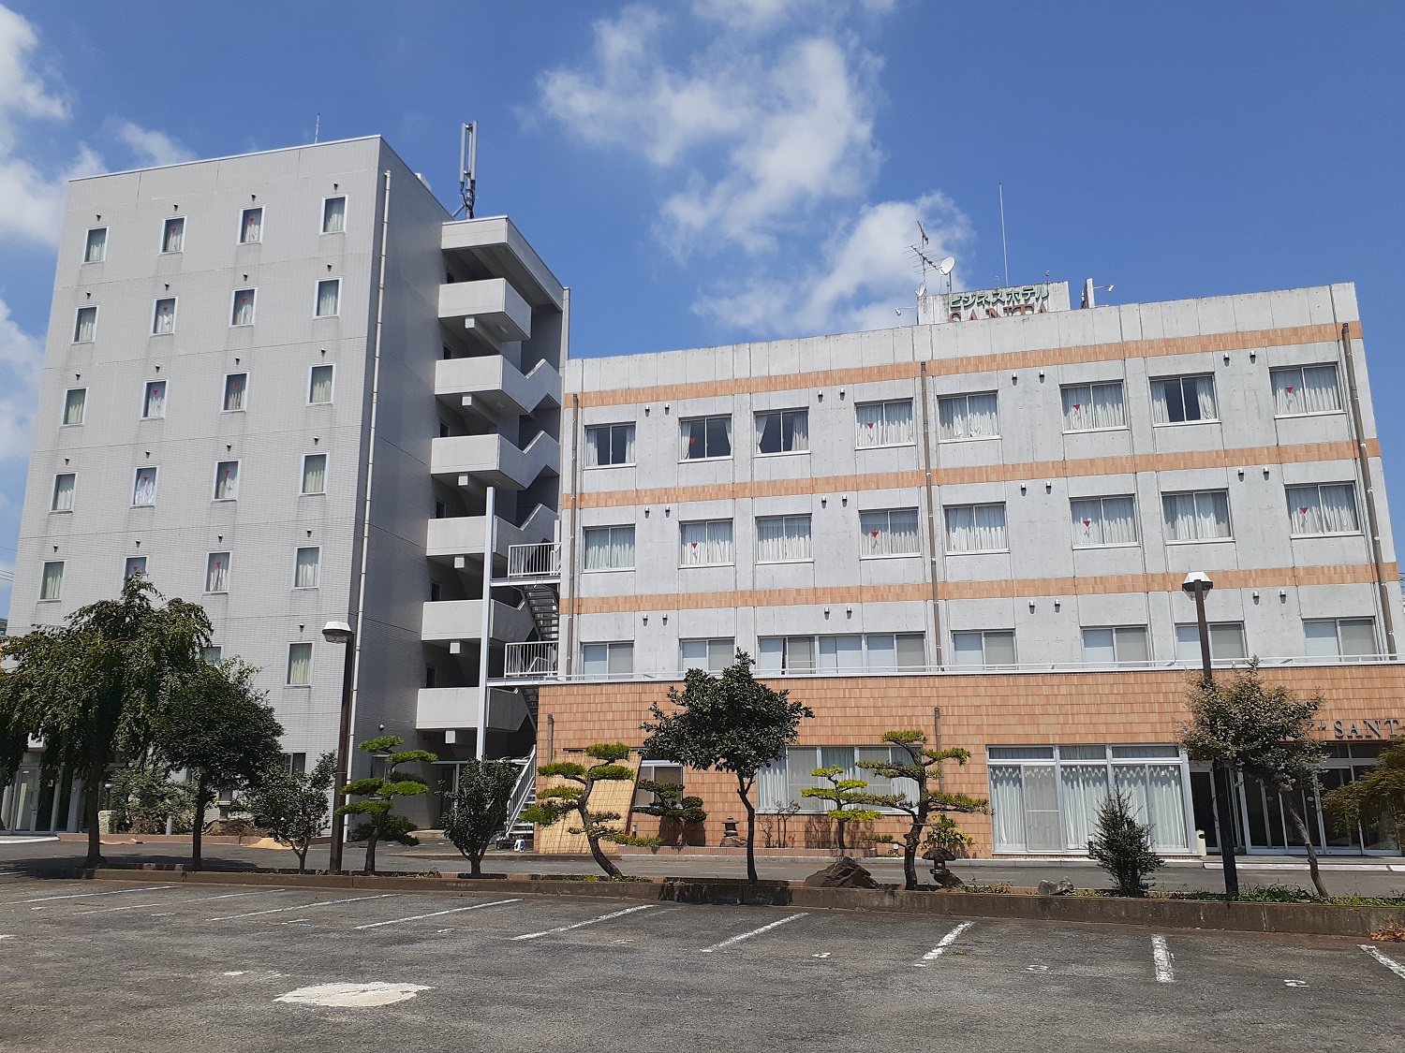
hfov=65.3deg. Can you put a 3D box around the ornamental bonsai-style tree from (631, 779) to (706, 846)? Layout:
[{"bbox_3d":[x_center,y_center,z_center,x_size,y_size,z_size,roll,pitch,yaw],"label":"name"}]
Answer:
[{"bbox_3d":[-0.836,7.110,27.272,1.897,1.639,1.366,-3,-14,13],"label":"ornamental bonsai-style tree"}]

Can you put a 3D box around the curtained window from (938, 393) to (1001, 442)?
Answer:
[{"bbox_3d":[7.102,-2.921,29.194,1.564,1.304,0.150,-3,-14,13],"label":"curtained window"}]

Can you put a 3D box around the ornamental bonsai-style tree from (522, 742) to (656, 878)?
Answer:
[{"bbox_3d":[-2.016,5.001,19.263,2.301,2.260,1.956,-3,-14,14],"label":"ornamental bonsai-style tree"}]

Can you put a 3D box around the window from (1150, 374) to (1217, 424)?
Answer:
[{"bbox_3d":[12.355,-3.238,28.095,1.591,1.345,0.150,-3,-14,14],"label":"window"}]

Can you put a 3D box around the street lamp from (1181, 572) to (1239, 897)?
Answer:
[{"bbox_3d":[7.653,3.026,16.398,0.500,4.779,0.620,-6,-15,24],"label":"street lamp"}]

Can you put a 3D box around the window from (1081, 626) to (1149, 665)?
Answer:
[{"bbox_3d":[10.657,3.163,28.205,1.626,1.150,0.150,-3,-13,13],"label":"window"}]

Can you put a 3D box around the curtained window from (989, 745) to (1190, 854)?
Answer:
[{"bbox_3d":[9.002,6.381,25.634,4.397,2.494,0.150,-3,-13,13],"label":"curtained window"}]

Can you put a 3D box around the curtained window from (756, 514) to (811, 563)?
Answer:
[{"bbox_3d":[2.243,0.363,29.870,1.577,1.348,0.150,-3,-14,14],"label":"curtained window"}]

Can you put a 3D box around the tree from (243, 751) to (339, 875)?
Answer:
[{"bbox_3d":[-7.853,5.466,20.877,1.690,2.207,1.605,-3,-14,14],"label":"tree"}]

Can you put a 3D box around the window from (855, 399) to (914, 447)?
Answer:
[{"bbox_3d":[5.160,-2.890,30.962,1.614,1.376,0.150,-3,-13,13],"label":"window"}]

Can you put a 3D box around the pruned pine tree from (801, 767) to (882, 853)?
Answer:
[{"bbox_3d":[3.332,6.784,26.289,1.929,2.014,1.389,-3,-14,13],"label":"pruned pine tree"}]

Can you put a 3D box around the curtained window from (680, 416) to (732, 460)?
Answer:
[{"bbox_3d":[0.104,-2.504,31.208,1.528,1.341,0.150,-3,-13,13],"label":"curtained window"}]

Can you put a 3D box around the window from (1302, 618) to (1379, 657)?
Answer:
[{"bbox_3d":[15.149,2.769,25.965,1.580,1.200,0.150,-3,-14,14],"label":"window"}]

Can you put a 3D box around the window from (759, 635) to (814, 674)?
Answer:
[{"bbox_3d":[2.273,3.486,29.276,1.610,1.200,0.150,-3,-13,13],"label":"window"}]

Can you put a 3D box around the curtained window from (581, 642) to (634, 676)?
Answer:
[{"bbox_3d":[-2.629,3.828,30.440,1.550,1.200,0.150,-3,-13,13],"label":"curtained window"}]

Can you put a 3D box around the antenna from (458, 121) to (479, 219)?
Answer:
[{"bbox_3d":[-9.754,-14.712,45.888,0.750,5.007,0.650,-3,-13,12],"label":"antenna"}]

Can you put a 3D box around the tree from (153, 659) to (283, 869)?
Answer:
[{"bbox_3d":[-9.776,4.723,22.040,2.299,4.122,2.184,6,-14,-23],"label":"tree"}]

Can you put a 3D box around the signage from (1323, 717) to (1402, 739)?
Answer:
[{"bbox_3d":[14.817,4.504,24.435,1.651,0.422,0.100,-3,-13,13],"label":"signage"}]

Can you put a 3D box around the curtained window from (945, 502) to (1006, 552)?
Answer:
[{"bbox_3d":[7.193,0.046,28.823,1.590,1.324,0.150,-3,-13,13],"label":"curtained window"}]

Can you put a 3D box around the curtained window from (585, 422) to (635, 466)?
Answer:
[{"bbox_3d":[-2.667,-2.323,31.770,1.576,1.335,0.150,-3,-14,14],"label":"curtained window"}]

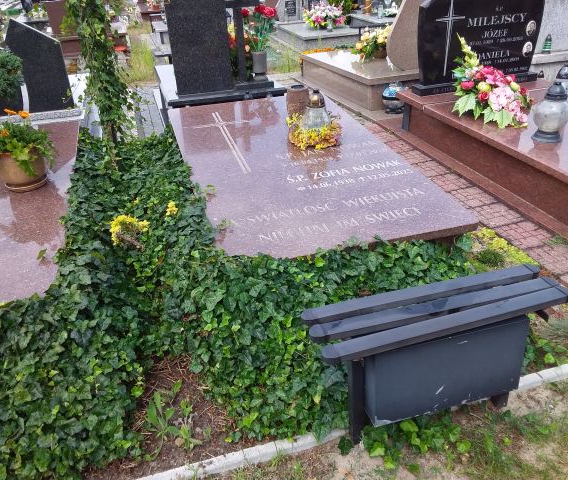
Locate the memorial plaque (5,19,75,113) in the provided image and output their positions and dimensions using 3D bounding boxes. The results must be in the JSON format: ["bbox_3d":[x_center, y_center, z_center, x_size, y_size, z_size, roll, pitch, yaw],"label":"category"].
[{"bbox_3d":[-1.714,-1.230,3.636,0.350,0.620,0.100,-11,30,-13],"label":"memorial plaque"}]

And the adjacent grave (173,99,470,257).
[{"bbox_3d":[0.017,-0.504,3.115,1.165,0.060,2.200,-11,32,-13],"label":"adjacent grave"}]

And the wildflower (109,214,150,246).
[{"bbox_3d":[-0.755,-0.039,2.514,0.190,0.130,0.150,-11,30,-13],"label":"wildflower"}]

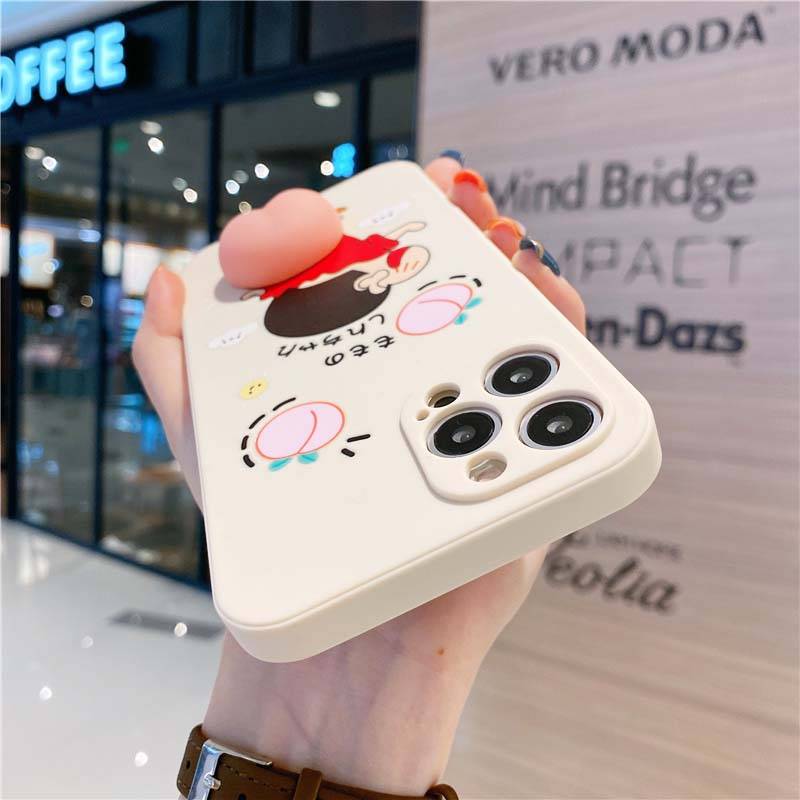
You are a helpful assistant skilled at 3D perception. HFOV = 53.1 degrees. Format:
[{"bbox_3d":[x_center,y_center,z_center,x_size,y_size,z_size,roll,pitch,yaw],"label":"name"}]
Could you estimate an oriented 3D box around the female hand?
[{"bbox_3d":[-0.016,0.007,0.202,0.122,0.172,0.082,-1,-18,7],"label":"female hand"}]

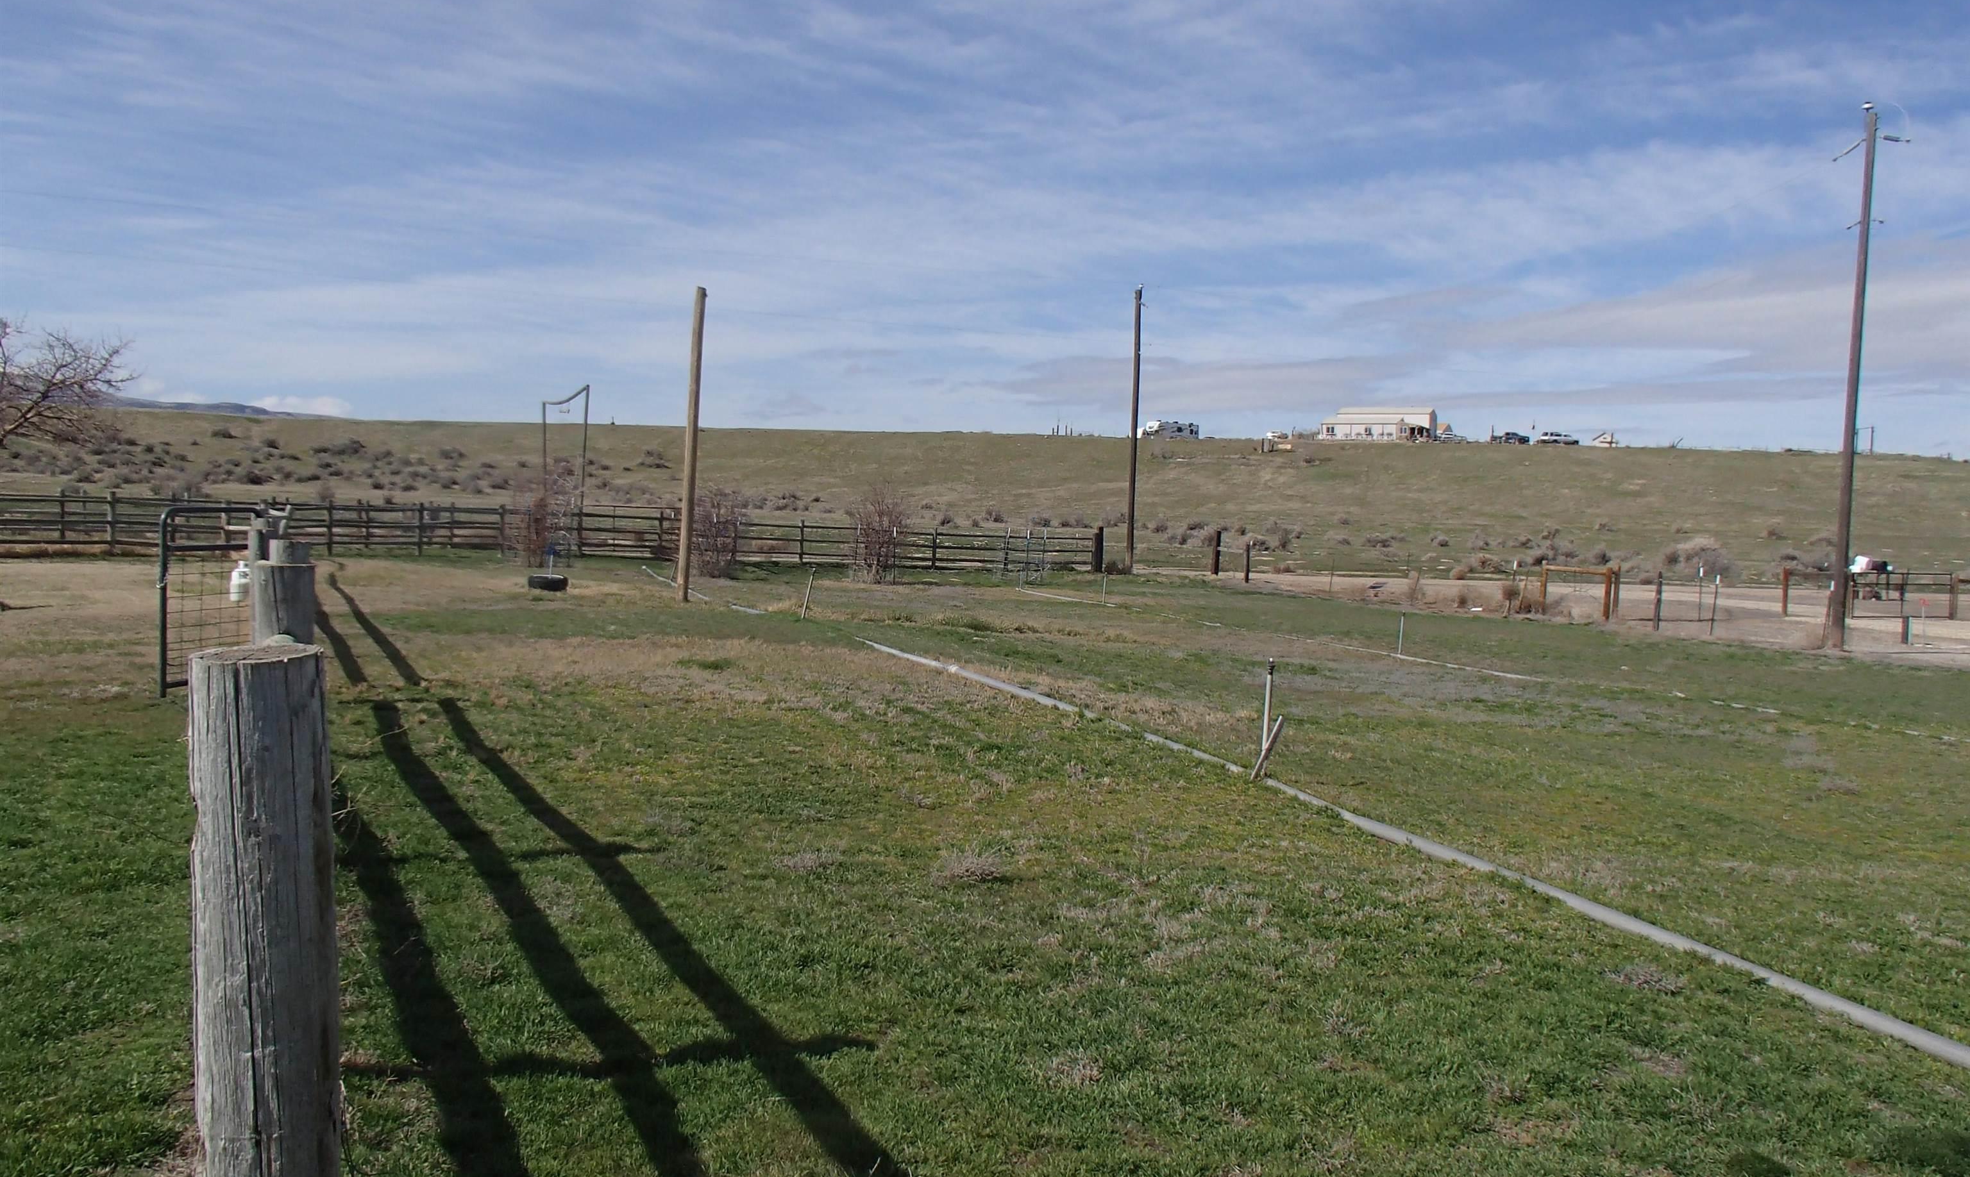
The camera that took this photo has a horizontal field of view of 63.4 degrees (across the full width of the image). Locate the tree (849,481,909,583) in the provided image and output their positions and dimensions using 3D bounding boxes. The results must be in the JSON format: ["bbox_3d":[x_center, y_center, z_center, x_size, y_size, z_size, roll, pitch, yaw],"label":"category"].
[{"bbox_3d":[-2.193,-1.142,32.414,1.220,2.072,1.220,1,5,0],"label":"tree"}]

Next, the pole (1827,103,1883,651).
[{"bbox_3d":[14.156,-3.381,25.935,0.220,8.801,0.220,1,5,0],"label":"pole"}]

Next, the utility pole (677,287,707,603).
[{"bbox_3d":[-4.000,-1.953,21.822,0.165,4.293,0.165,4,5,0],"label":"utility pole"}]

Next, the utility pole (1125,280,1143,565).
[{"bbox_3d":[4.625,-4.891,49.136,0.240,8.762,0.240,1,5,0],"label":"utility pole"}]

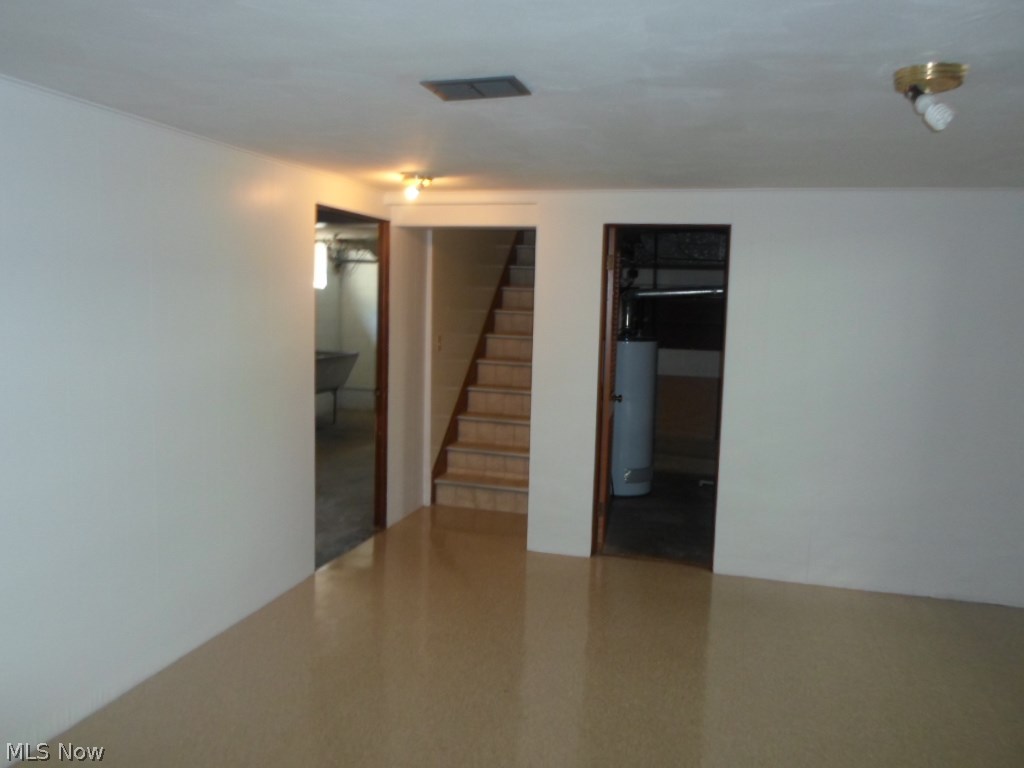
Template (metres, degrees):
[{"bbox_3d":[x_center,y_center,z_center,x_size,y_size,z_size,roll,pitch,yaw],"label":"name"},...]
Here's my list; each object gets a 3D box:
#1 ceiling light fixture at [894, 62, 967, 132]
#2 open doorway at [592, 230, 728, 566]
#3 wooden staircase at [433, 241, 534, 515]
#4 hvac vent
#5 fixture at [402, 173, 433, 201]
[{"bbox_3d":[1.147,-0.781,2.039,0.186,0.155,0.186,3,7,17],"label":"ceiling light fixture"},{"bbox_3d":[0.883,0.085,4.435,0.730,2.033,0.125,3,7,17],"label":"open doorway"},{"bbox_3d":[0.201,-0.355,6.475,0.939,2.420,2.320,3,7,17],"label":"wooden staircase"},{"bbox_3d":[-0.109,-0.926,2.316,0.300,0.022,0.201,3,7,17],"label":"hvac vent"},{"bbox_3d":[-0.517,-1.056,4.020,0.170,0.135,0.170,1,6,0],"label":"fixture"}]

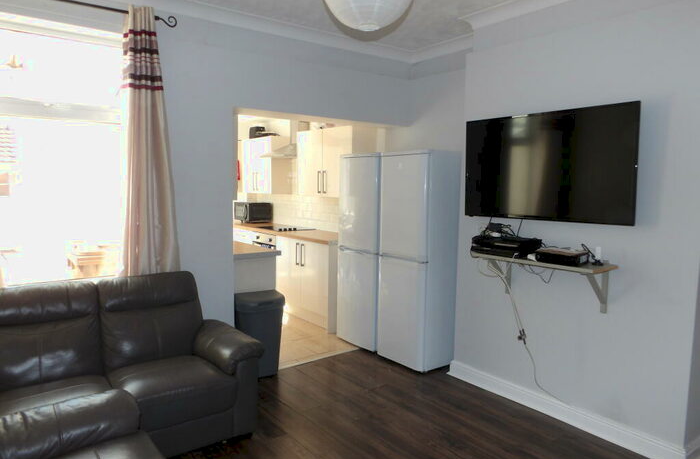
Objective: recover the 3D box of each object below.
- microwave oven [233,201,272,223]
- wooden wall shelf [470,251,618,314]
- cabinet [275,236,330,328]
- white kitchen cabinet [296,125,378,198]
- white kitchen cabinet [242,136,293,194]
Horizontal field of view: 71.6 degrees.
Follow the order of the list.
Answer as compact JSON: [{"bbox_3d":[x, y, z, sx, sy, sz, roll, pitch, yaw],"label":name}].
[{"bbox_3d":[-1.363,-0.237,6.837,0.351,0.266,0.466,-4,7,-37],"label":"microwave oven"},{"bbox_3d":[1.161,0.323,2.996,0.289,0.293,0.802,-4,7,-37],"label":"wooden wall shelf"},{"bbox_3d":[-0.297,0.532,5.334,0.574,0.882,1.045,-4,7,-37],"label":"cabinet"},{"bbox_3d":[-0.162,-0.718,5.281,0.323,0.710,1.023,-4,7,-37],"label":"white kitchen cabinet"},{"bbox_3d":[-1.106,-0.847,6.522,0.323,0.715,0.807,-4,7,-37],"label":"white kitchen cabinet"}]

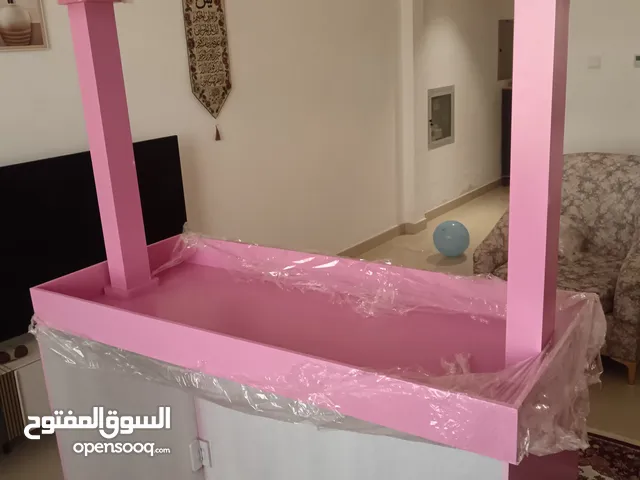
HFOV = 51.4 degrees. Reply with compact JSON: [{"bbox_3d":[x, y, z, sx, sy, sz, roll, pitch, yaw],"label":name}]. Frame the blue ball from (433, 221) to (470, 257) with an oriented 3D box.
[{"bbox_3d":[0.991,-0.008,5.003,0.272,0.272,0.272,0,16,11],"label":"blue ball"}]

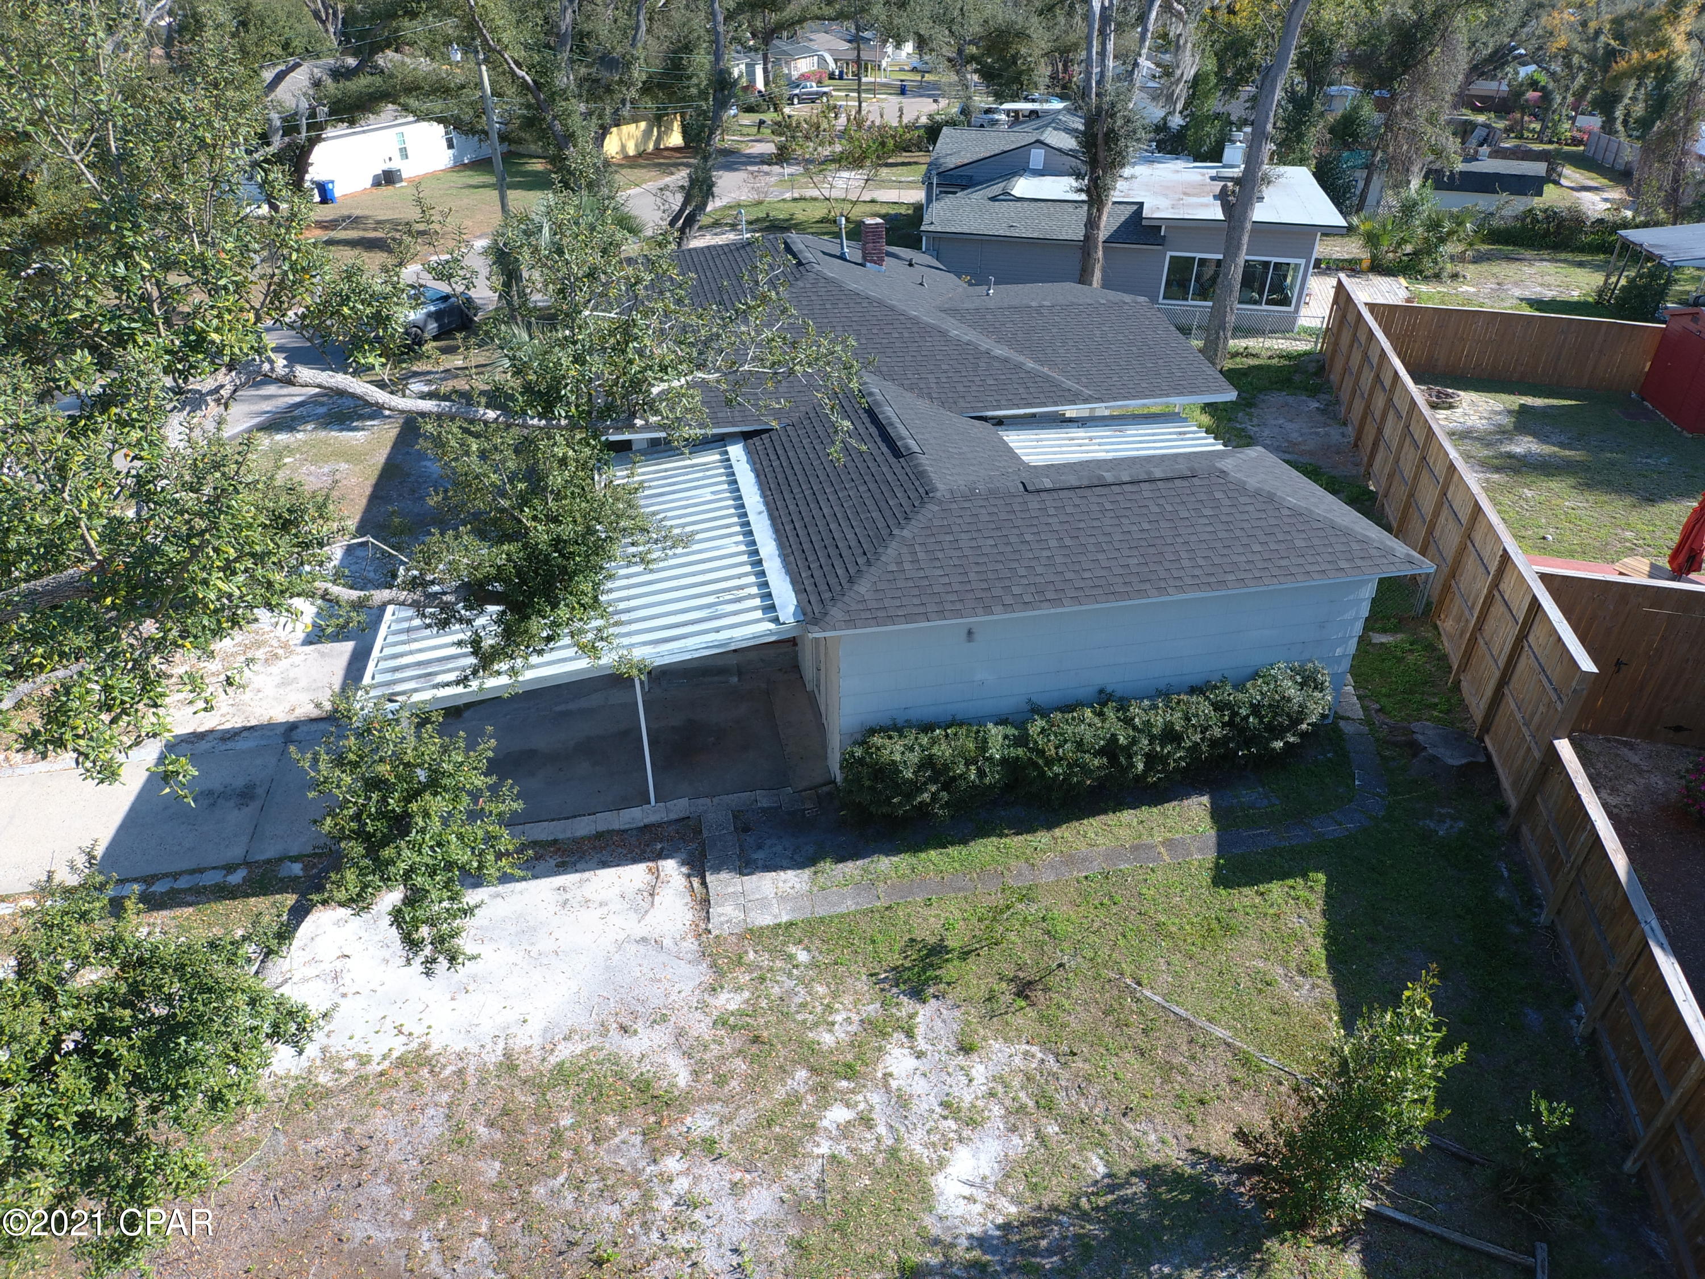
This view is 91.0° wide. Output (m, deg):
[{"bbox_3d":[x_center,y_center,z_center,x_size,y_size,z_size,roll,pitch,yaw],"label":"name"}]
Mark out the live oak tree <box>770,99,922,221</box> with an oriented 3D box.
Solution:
[{"bbox_3d":[-0.064,-24.271,42.833,7.600,5.500,6.800,1,36,0],"label":"live oak tree"}]

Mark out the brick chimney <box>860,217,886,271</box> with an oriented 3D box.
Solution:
[{"bbox_3d":[0.498,-10.023,21.402,0.620,1.293,0.550,-6,36,-9],"label":"brick chimney"}]

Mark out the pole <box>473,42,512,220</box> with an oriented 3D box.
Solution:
[{"bbox_3d":[-17.095,-23.711,39.802,0.340,8.000,0.340,1,36,0],"label":"pole"}]

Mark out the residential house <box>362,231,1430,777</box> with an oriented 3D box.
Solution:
[{"bbox_3d":[-0.286,-5.941,18.644,14.600,3.850,20.550,-6,36,-9],"label":"residential house"}]

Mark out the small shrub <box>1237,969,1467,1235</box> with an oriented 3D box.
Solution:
[{"bbox_3d":[3.836,3.607,6.544,1.500,2.050,1.450,1,36,0],"label":"small shrub"}]

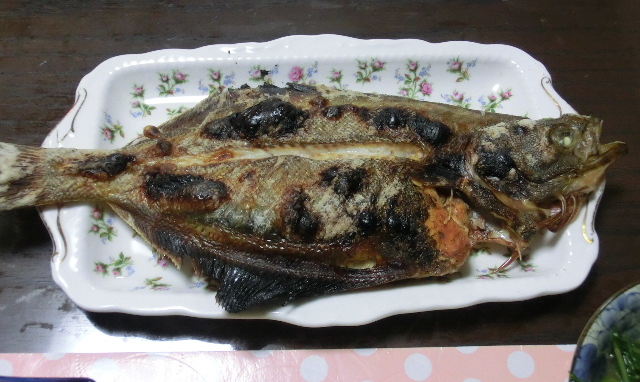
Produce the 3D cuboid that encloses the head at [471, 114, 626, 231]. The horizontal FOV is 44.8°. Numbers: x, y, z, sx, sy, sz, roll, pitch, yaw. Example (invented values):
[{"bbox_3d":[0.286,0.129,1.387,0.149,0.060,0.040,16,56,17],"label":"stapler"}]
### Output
[{"bbox_3d":[0.134,-0.011,0.458,0.086,0.042,0.064,-2,59,-3],"label":"head"}]

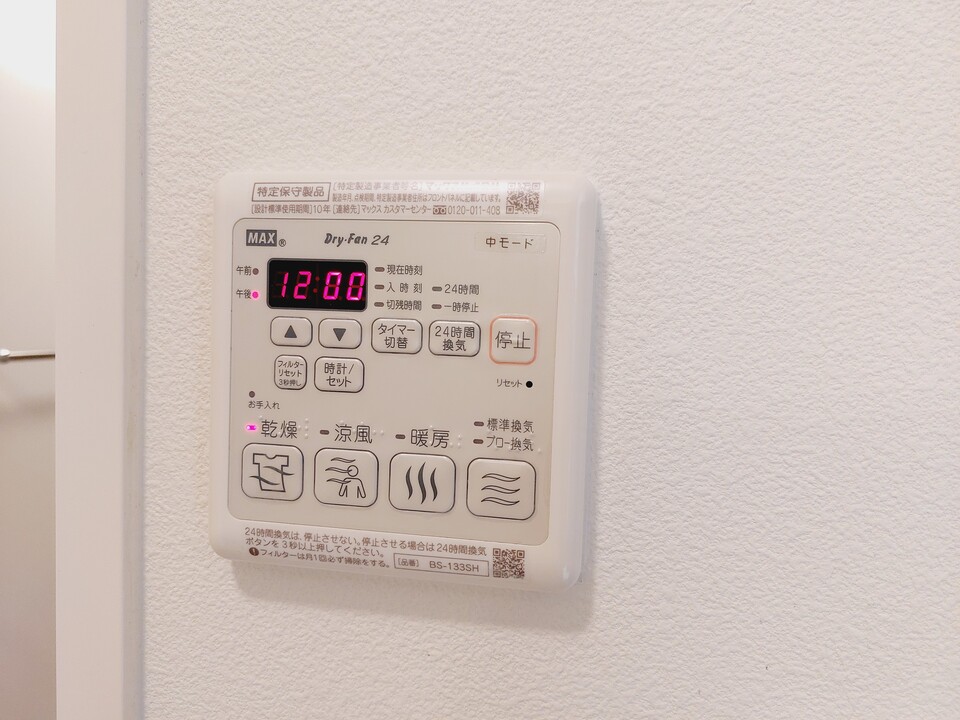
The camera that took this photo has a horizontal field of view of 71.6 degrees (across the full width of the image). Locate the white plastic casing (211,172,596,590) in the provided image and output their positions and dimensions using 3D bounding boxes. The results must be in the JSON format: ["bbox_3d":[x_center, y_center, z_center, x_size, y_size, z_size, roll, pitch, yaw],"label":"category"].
[{"bbox_3d":[-0.026,0.005,0.202,0.117,0.120,0.017,3,3,9],"label":"white plastic casing"}]

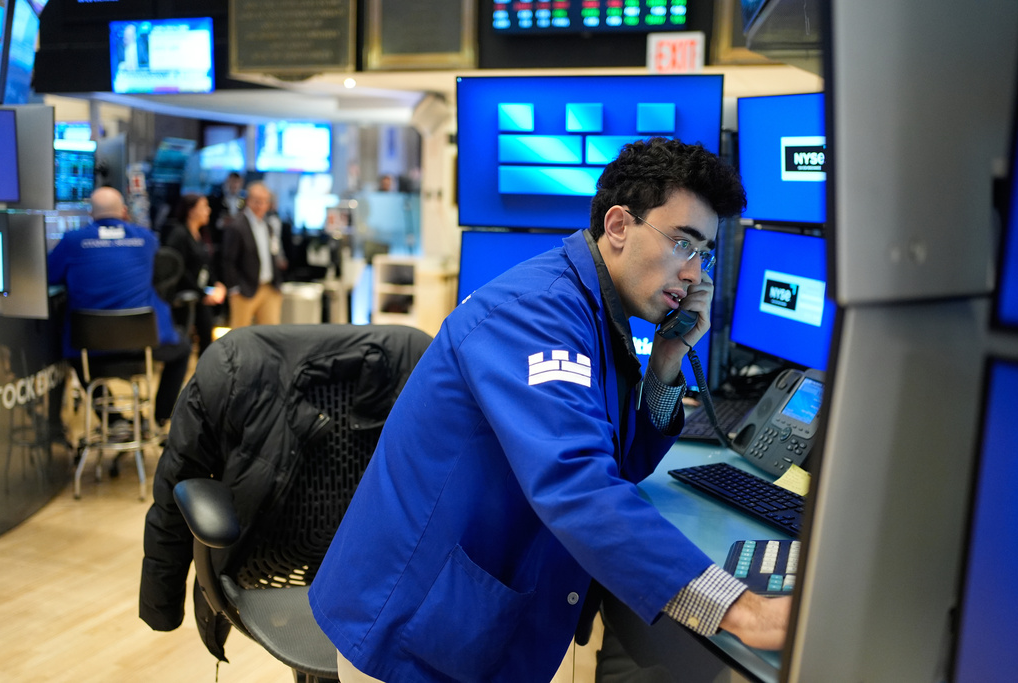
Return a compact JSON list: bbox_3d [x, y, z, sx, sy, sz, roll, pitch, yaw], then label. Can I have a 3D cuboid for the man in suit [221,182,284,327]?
[{"bbox_3d":[-1.740,-0.243,6.700,0.480,1.670,0.320,-5,10,-37],"label":"man in suit"}]

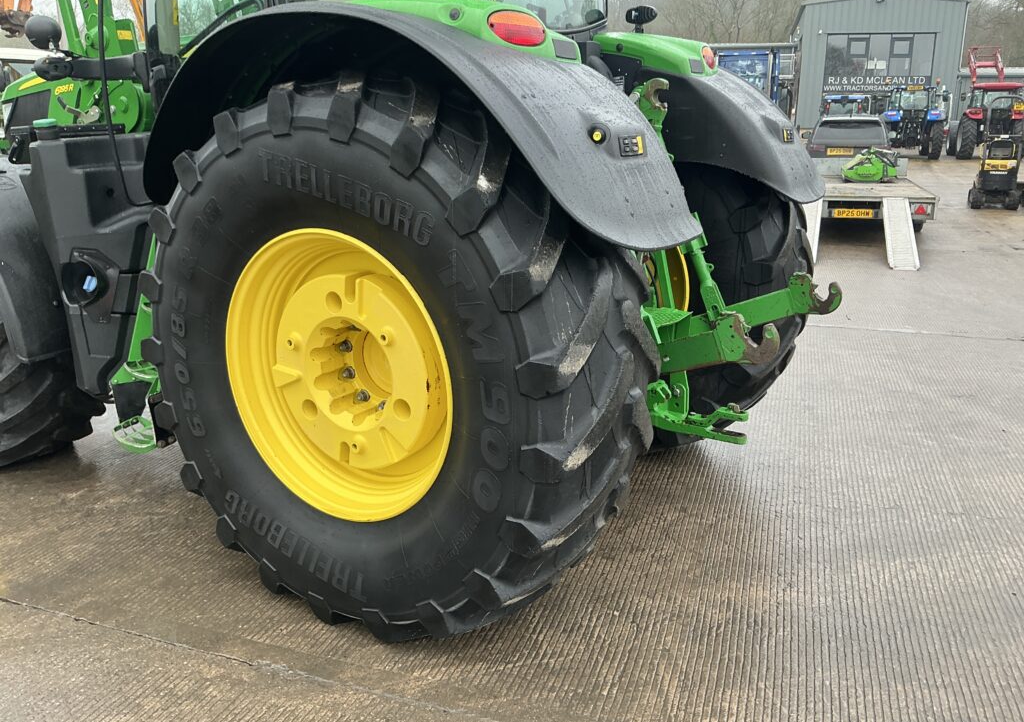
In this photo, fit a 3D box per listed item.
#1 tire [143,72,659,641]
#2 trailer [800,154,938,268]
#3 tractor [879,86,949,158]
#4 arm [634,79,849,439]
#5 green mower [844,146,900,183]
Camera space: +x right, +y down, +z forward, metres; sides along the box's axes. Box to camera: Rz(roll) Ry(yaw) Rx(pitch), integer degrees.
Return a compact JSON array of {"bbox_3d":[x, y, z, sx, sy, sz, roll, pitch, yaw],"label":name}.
[{"bbox_3d":[-0.462,-0.021,3.067,2.060,2.020,0.670,9,18,29],"label":"tire"},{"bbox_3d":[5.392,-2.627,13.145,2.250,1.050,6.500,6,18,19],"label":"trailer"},{"bbox_3d":[15.064,-8.937,31.320,2.150,2.580,4.200,5,15,18],"label":"tractor"},{"bbox_3d":[0.764,-0.408,3.437,1.040,1.460,1.100,9,18,29],"label":"arm"},{"bbox_3d":[6.520,-3.591,15.098,0.880,0.570,1.200,4,17,18],"label":"green mower"}]

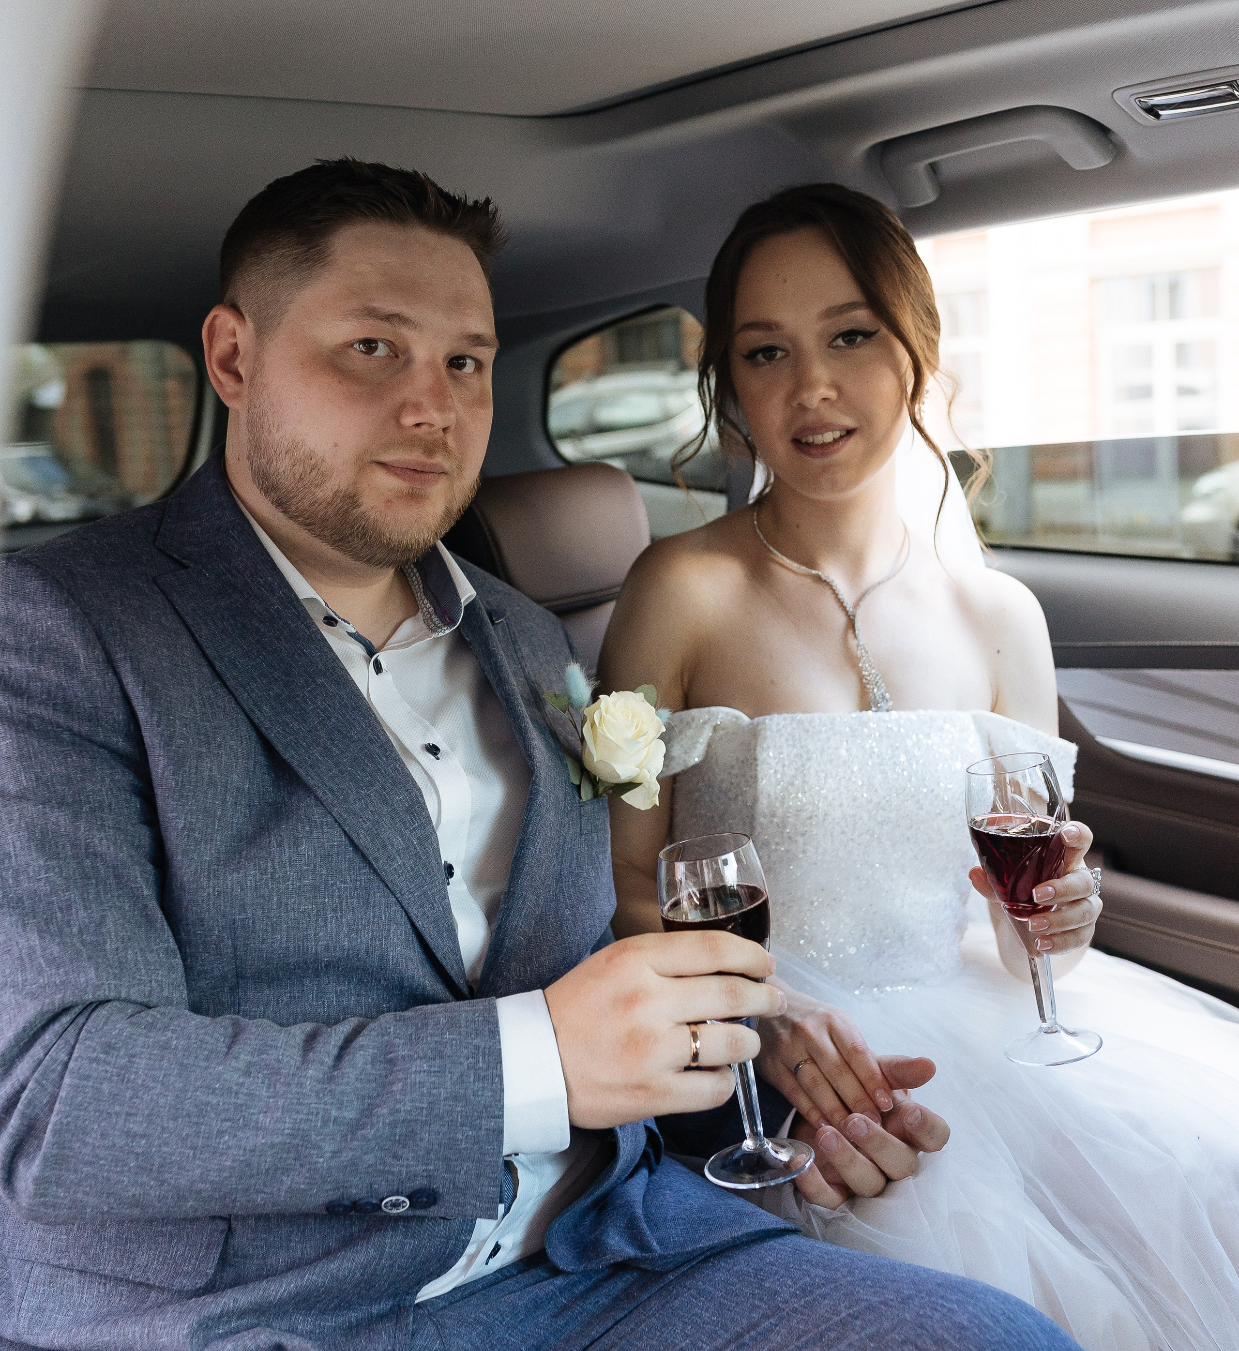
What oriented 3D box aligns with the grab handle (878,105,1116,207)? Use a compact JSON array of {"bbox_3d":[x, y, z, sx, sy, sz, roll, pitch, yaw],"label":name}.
[{"bbox_3d":[0.302,-0.417,1.460,0.045,0.053,0.225,-14,13,-34],"label":"grab handle"}]

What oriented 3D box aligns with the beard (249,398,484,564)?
[{"bbox_3d":[-0.144,-0.116,1.100,0.135,0.097,0.095,3,8,-40],"label":"beard"}]

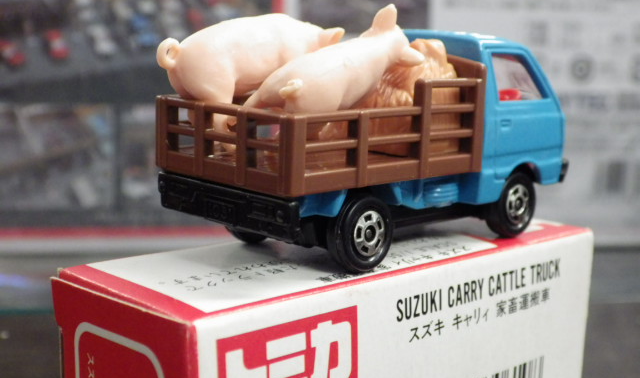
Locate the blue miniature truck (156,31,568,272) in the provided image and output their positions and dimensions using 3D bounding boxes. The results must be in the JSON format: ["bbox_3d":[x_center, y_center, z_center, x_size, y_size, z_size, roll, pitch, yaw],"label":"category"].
[{"bbox_3d":[0.008,-0.007,0.155,0.059,0.030,0.026,-8,14,-44],"label":"blue miniature truck"}]

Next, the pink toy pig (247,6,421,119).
[{"bbox_3d":[0.004,-0.013,0.141,0.011,0.021,0.030,9,13,35],"label":"pink toy pig"}]

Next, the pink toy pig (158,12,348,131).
[{"bbox_3d":[-0.008,-0.014,0.147,0.032,0.019,0.010,-7,14,-40],"label":"pink toy pig"}]

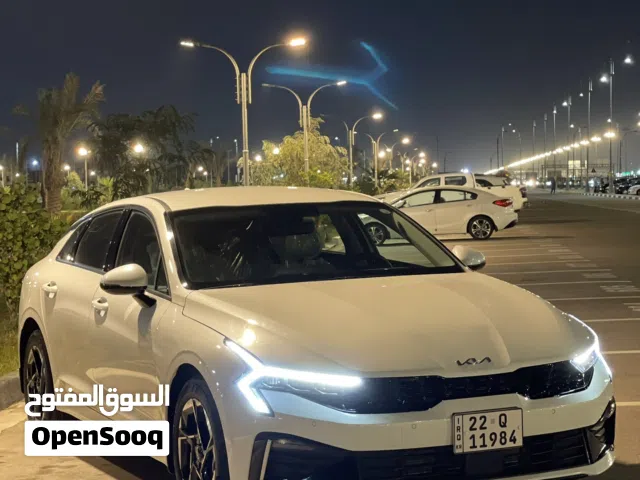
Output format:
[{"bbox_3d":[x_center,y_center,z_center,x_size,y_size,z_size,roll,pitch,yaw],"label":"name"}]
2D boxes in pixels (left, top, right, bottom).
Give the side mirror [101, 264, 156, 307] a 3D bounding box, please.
[{"bbox_3d":[-0.895,0.213,5.490,0.240,0.190,0.160,-3,1,-25],"label":"side mirror"}]

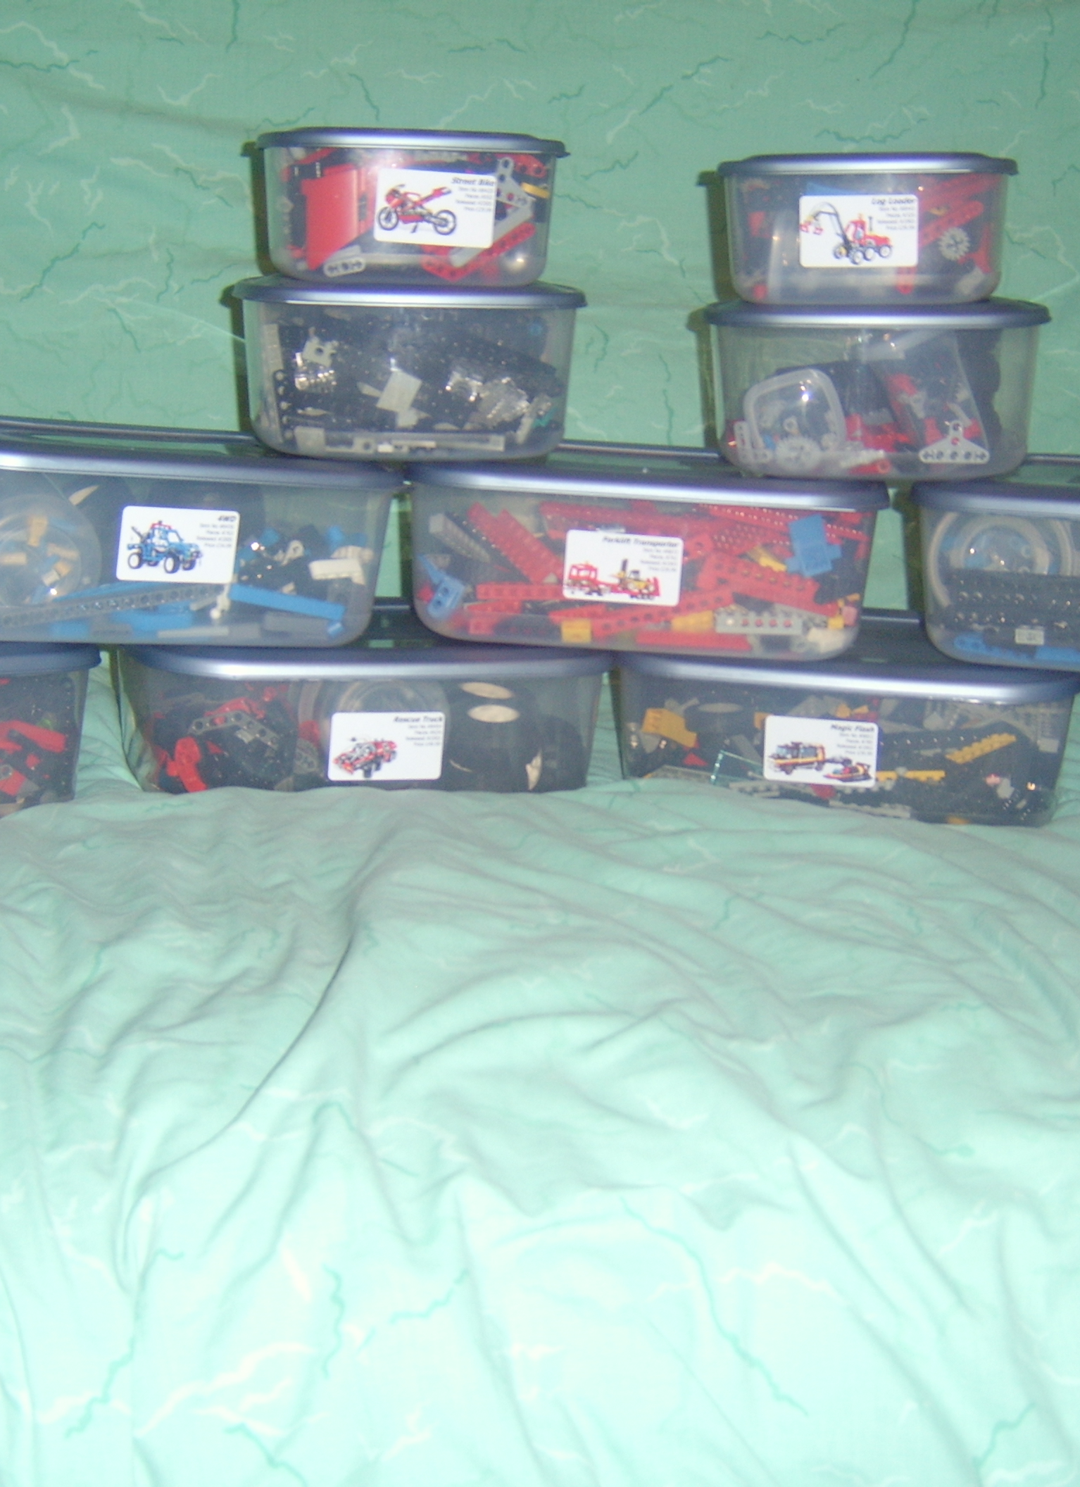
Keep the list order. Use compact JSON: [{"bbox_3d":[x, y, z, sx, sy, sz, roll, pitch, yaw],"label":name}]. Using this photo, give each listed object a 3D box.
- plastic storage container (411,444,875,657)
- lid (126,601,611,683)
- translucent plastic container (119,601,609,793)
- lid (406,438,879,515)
[{"bbox_3d":[0.060,-0.117,1.056,0.272,0.100,0.197,4,15,3],"label":"plastic storage container"},{"bbox_3d":[-0.102,-0.064,1.050,0.272,0.014,0.197,-1,14,-18],"label":"lid"},{"bbox_3d":[-0.104,-0.022,1.060,0.272,0.100,0.197,-1,14,-18],"label":"translucent plastic container"},{"bbox_3d":[0.063,-0.159,1.044,0.272,0.014,0.197,4,15,3],"label":"lid"}]

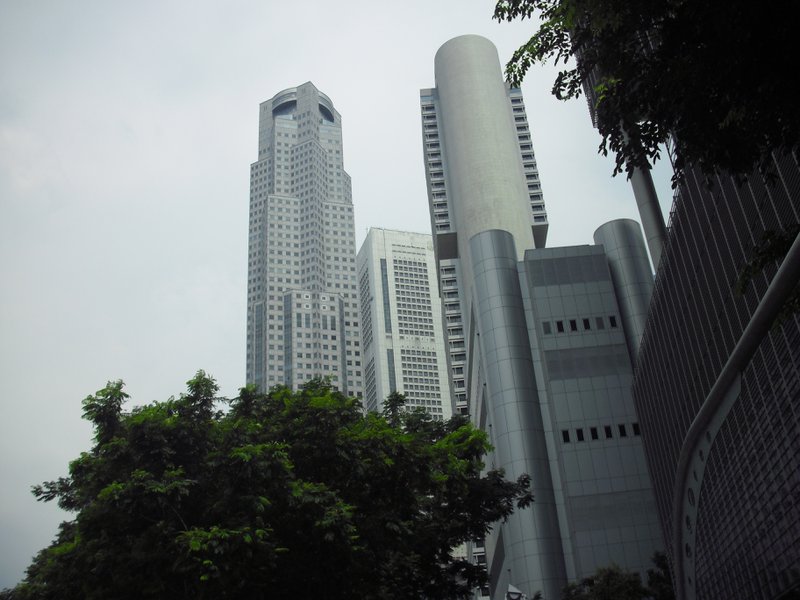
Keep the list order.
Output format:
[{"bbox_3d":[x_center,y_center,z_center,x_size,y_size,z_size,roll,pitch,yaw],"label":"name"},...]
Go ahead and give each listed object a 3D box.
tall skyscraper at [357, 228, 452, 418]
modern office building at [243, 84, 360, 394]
[{"bbox_3d":[7.510,91.310,429.770,40.000,278.000,36.000,7,-32,-18],"label":"tall skyscraper"},{"bbox_3d":[-34.920,34.210,326.130,44.000,278.000,44.000,5,-32,-16],"label":"modern office building"}]

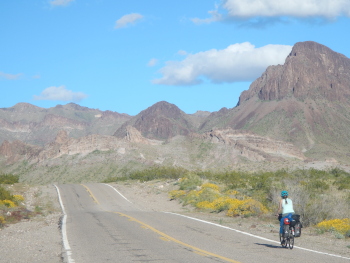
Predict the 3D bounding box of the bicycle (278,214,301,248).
[{"bbox_3d":[3.373,2.960,42.100,0.600,1.030,1.780,0,-2,-6],"label":"bicycle"}]

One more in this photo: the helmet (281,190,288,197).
[{"bbox_3d":[3.275,1.855,42.100,0.210,0.170,0.280,0,-2,-6],"label":"helmet"}]

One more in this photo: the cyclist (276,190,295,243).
[{"bbox_3d":[3.315,2.565,42.000,0.540,1.600,0.880,0,-2,-6],"label":"cyclist"}]

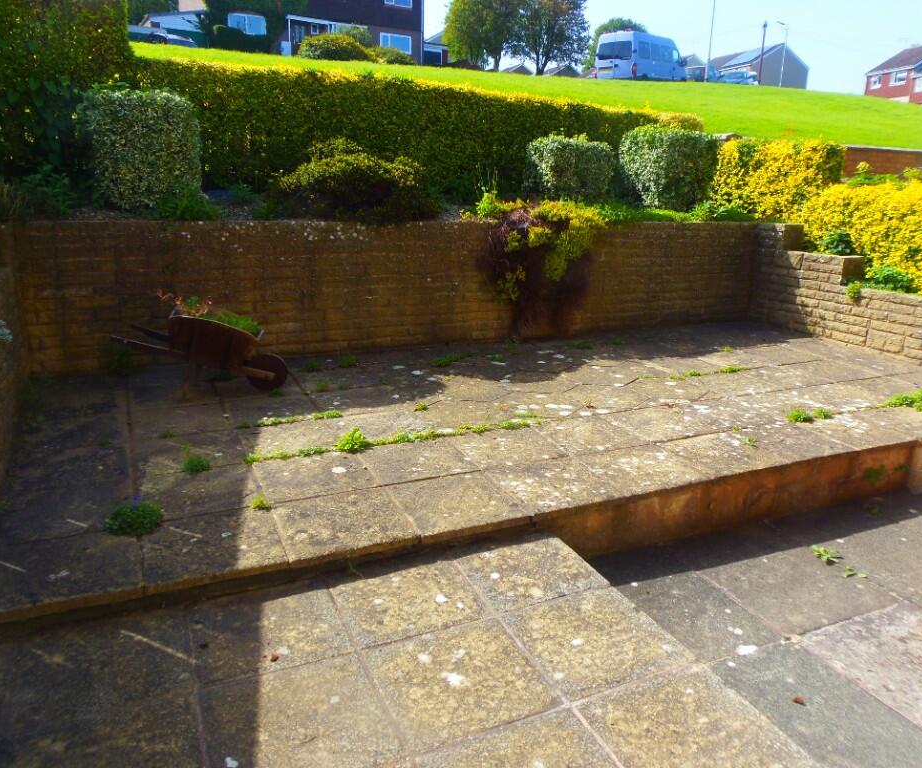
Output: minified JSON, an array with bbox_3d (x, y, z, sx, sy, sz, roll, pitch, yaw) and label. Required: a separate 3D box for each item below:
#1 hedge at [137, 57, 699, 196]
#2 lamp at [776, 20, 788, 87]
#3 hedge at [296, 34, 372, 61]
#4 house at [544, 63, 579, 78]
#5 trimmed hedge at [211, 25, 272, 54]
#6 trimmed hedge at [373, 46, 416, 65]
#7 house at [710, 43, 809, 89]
[{"bbox_3d":[-0.177,-2.667,7.894,6.373,1.110,0.750,-6,17,-23],"label":"hedge"},{"bbox_3d":[32.552,-33.465,72.000,1.050,6.300,0.250,-1,14,-6],"label":"lamp"},{"bbox_3d":[-6.681,-17.746,37.500,3.600,1.300,2.200,-7,16,-29],"label":"hedge"},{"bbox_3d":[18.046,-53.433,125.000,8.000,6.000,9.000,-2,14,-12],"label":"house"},{"bbox_3d":[-11.439,-17.953,37.000,2.900,1.400,1.400,-7,16,-29],"label":"trimmed hedge"},{"bbox_3d":[-3.700,-18.248,39.500,2.250,0.900,1.500,-8,17,-29],"label":"trimmed hedge"},{"bbox_3d":[31.020,-31.986,74.445,8.400,5.700,5.600,-7,17,-26],"label":"house"}]

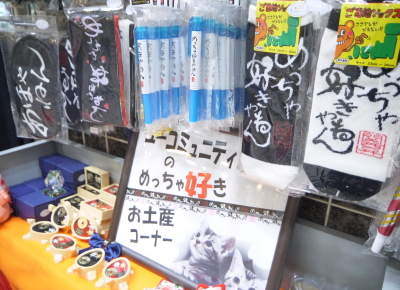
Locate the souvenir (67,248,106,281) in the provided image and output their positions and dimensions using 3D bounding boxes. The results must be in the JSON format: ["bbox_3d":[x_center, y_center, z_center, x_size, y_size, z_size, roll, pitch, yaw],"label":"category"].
[{"bbox_3d":[-0.187,0.206,0.558,0.053,0.025,0.057,13,25,32],"label":"souvenir"}]

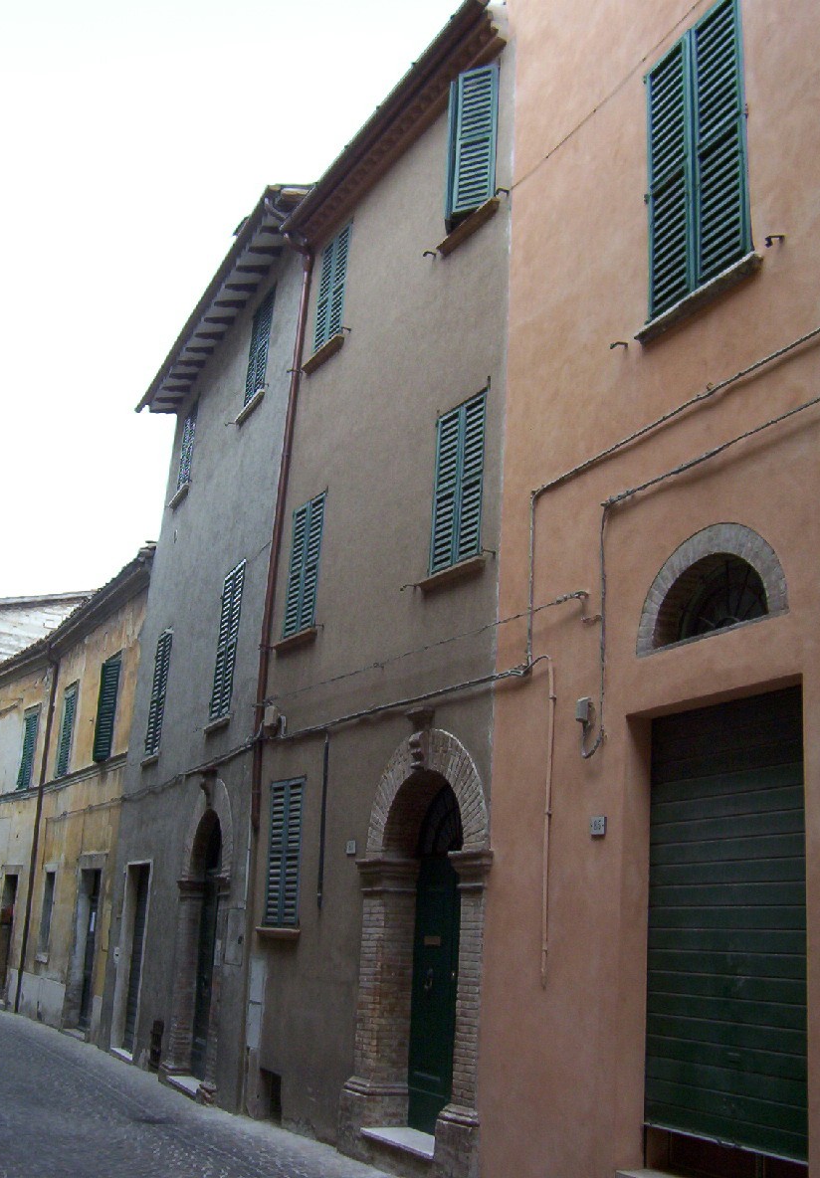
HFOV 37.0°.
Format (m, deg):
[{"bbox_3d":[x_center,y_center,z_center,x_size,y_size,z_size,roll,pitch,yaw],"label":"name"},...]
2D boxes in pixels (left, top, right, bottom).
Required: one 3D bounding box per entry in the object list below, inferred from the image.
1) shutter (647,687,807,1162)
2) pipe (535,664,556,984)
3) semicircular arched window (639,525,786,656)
[{"bbox_3d":[1.732,1.752,6.608,0.080,2.310,1.430,10,-18,-24],"label":"shutter"},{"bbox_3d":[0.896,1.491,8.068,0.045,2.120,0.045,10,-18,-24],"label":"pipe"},{"bbox_3d":[1.764,-0.029,7.011,0.200,0.650,1.320,10,-18,-24],"label":"semicircular arched window"}]

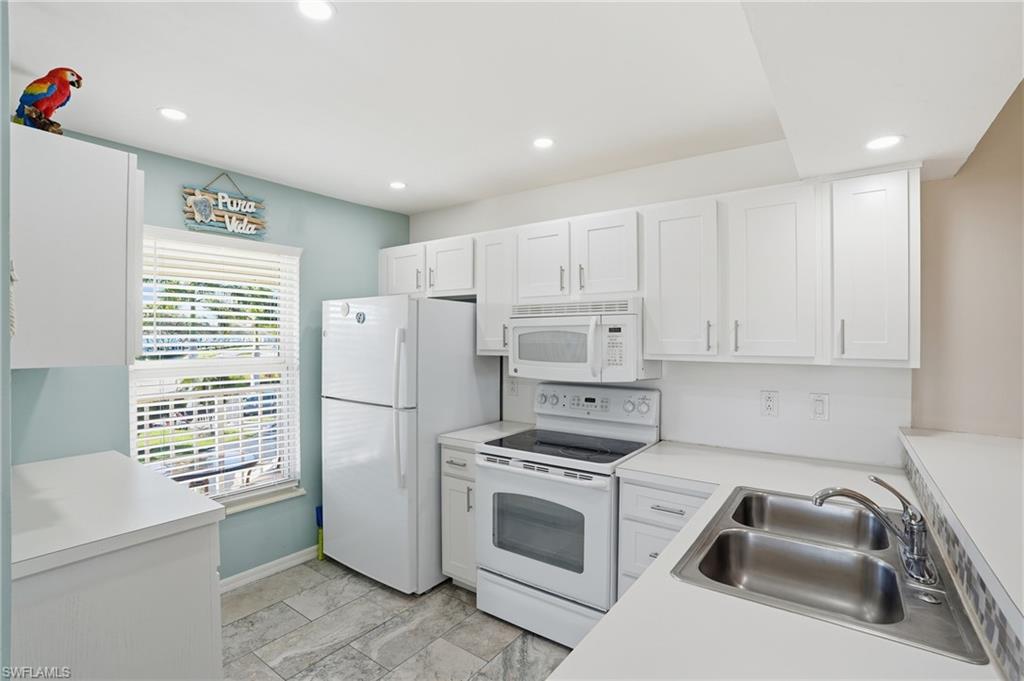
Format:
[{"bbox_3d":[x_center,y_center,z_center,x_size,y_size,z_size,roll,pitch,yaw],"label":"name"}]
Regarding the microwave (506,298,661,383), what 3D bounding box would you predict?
[{"bbox_3d":[0.398,-0.002,2.563,0.767,0.413,0.409,0,0,36],"label":"microwave"}]

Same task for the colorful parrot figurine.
[{"bbox_3d":[-1.241,-0.629,1.217,0.155,0.185,0.100,0,0,-35],"label":"colorful parrot figurine"}]

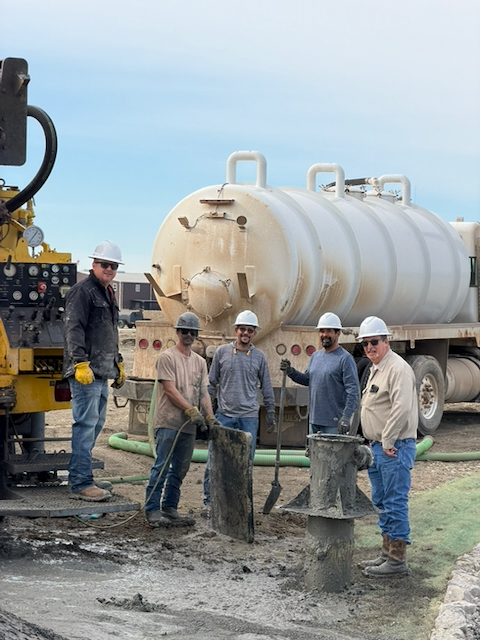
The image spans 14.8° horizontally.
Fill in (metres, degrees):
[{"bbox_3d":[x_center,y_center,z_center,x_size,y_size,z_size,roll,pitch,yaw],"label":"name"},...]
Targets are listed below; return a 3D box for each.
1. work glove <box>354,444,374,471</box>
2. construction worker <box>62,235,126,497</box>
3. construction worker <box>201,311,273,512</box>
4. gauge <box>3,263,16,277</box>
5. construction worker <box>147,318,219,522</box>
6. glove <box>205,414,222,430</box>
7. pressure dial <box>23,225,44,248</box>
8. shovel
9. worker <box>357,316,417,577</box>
[{"bbox_3d":[0.842,0.930,12.500,0.140,0.190,0.120,0,1,18],"label":"work glove"},{"bbox_3d":[-1.054,0.367,13.300,0.420,1.850,0.580,1,1,37],"label":"construction worker"},{"bbox_3d":[-0.014,0.831,16.800,0.630,1.830,0.400,0,1,-3],"label":"construction worker"},{"bbox_3d":[-1.717,-0.369,13.800,0.100,0.100,0.050,0,1,-14],"label":"gauge"},{"bbox_3d":[-0.502,0.849,15.850,0.580,1.830,0.550,-1,1,-36],"label":"construction worker"},{"bbox_3d":[-0.224,0.869,15.600,0.130,0.160,0.140,-1,1,-30],"label":"glove"},{"bbox_3d":[-1.560,-0.632,14.000,0.160,0.160,0.070,0,1,-5],"label":"pressure dial"},{"bbox_3d":[0.317,1.058,16.500,0.160,1.380,0.170,8,-4,-37],"label":"shovel"},{"bbox_3d":[1.038,0.900,13.100,0.440,1.840,0.580,0,1,-26],"label":"worker"}]

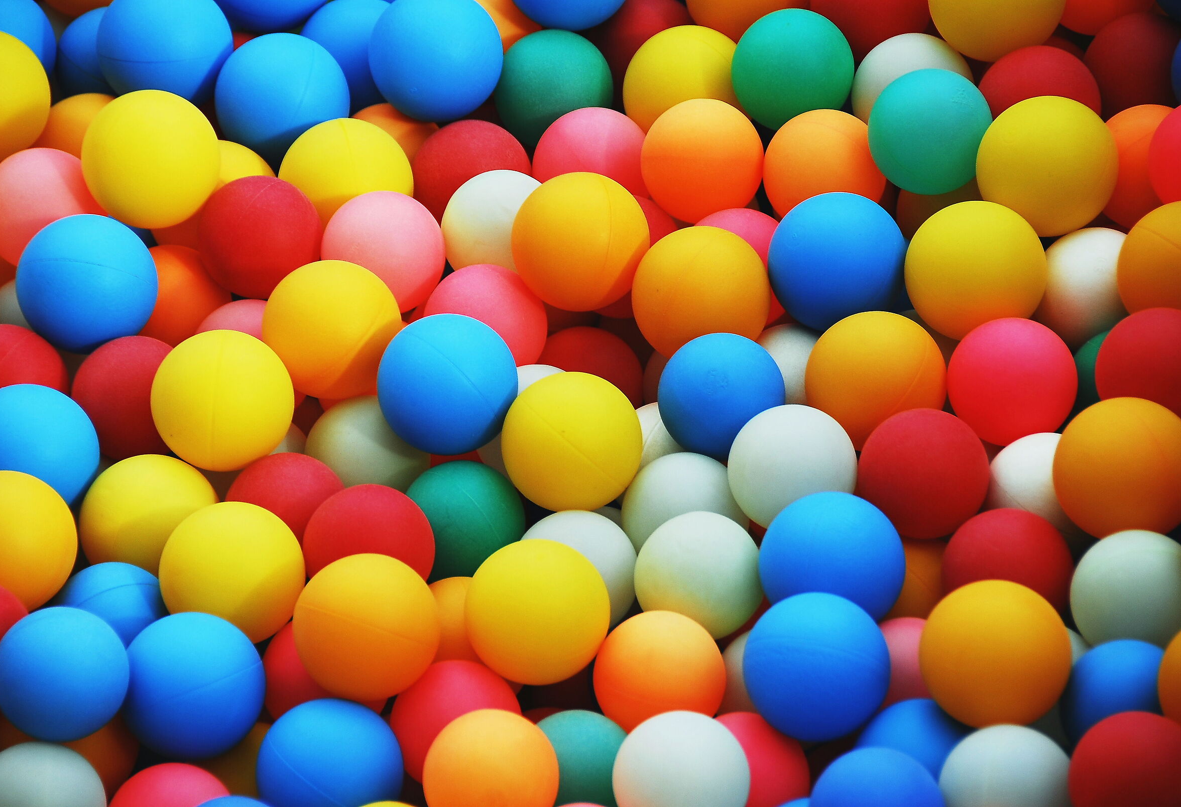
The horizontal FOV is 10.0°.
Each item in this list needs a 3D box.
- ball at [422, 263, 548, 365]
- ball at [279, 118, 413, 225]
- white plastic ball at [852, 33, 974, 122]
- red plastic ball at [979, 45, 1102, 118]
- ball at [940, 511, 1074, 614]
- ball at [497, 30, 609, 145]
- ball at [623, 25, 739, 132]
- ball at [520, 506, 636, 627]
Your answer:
[{"bbox_3d":[-0.055,-0.040,3.553,0.065,0.065,0.065,-3,45,3],"label":"ball"},{"bbox_3d":[-0.132,-0.117,3.638,0.072,0.072,0.072,-3,45,3],"label":"ball"},{"bbox_3d":[0.172,-0.164,3.599,0.065,0.065,0.065,-3,45,3],"label":"white plastic ball"},{"bbox_3d":[0.234,-0.154,3.534,0.065,0.065,0.065,-3,45,3],"label":"red plastic ball"},{"bbox_3d":[0.207,0.085,3.370,0.065,0.065,0.065,-3,45,3],"label":"ball"},{"bbox_3d":[-0.020,-0.169,3.660,0.065,0.065,0.065,-3,45,3],"label":"ball"},{"bbox_3d":[0.054,-0.170,3.696,0.072,0.072,0.072,-3,45,3],"label":"ball"},{"bbox_3d":[-0.008,0.087,3.452,0.065,0.065,0.065,-3,45,3],"label":"ball"}]

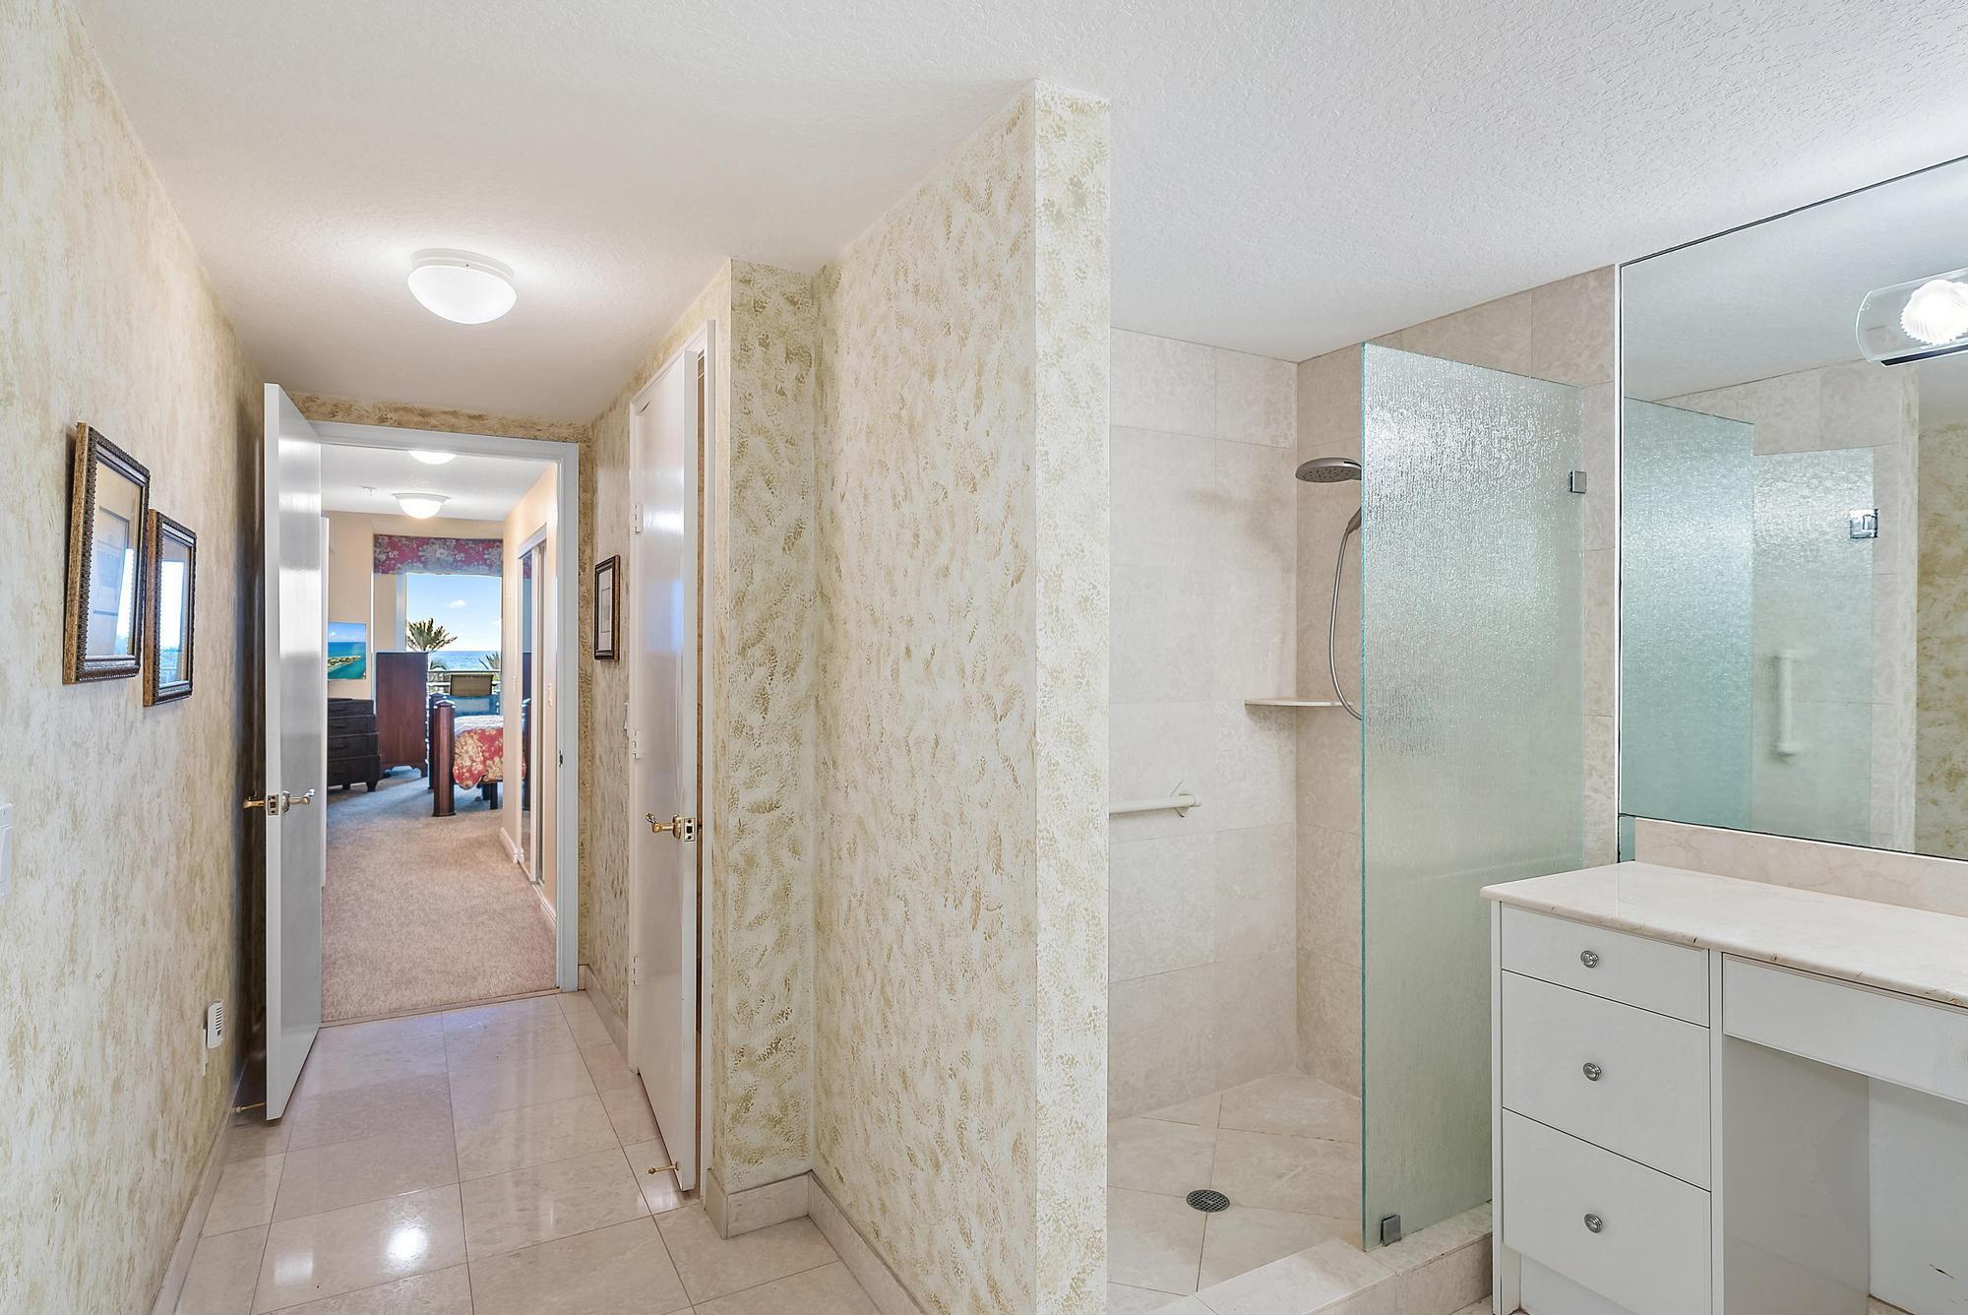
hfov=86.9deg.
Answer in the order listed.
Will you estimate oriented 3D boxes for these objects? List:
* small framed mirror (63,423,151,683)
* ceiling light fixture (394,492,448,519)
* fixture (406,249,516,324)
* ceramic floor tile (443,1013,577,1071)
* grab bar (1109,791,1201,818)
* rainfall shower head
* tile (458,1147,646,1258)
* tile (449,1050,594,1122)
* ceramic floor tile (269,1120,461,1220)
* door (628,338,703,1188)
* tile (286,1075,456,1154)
[{"bbox_3d":[-1.386,-0.146,1.654,0.028,0.366,0.412,3,-1,-29],"label":"small framed mirror"},{"bbox_3d":[-3.406,-0.906,6.299,0.307,0.133,0.307,0,0,-29],"label":"ceiling light fixture"},{"bbox_3d":[-1.251,-0.874,2.501,0.235,0.134,0.235,0,0,-29],"label":"fixture"},{"bbox_3d":[-1.674,1.367,3.682,0.405,0.010,0.405,0,0,-29],"label":"ceramic floor tile"},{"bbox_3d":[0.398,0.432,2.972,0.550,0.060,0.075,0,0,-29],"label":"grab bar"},{"bbox_3d":[0.938,-0.507,2.823,0.175,0.055,0.165,0,0,0],"label":"rainfall shower head"},{"bbox_3d":[-1.085,1.369,2.620,0.405,0.010,0.405,0,0,-29],"label":"tile"},{"bbox_3d":[-1.478,1.368,3.328,0.405,0.010,0.405,0,0,-29],"label":"tile"},{"bbox_3d":[-1.636,1.369,2.777,0.405,0.010,0.405,0,0,-29],"label":"ceramic floor tile"},{"bbox_3d":[-0.931,0.285,3.021,0.037,2.137,0.814,0,0,-25],"label":"door"},{"bbox_3d":[-1.833,1.368,3.131,0.405,0.010,0.405,0,0,-29],"label":"tile"}]

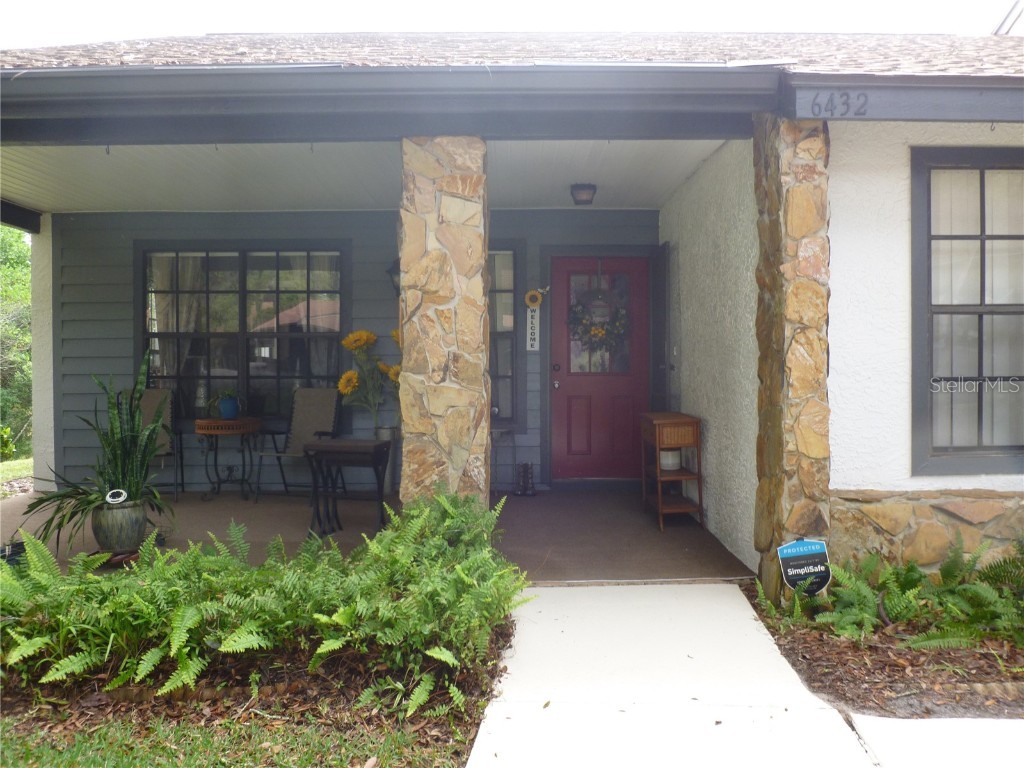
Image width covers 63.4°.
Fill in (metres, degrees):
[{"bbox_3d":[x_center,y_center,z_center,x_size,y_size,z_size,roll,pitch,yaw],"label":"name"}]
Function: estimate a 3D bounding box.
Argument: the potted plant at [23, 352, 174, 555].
[{"bbox_3d":[-2.489,0.418,5.004,0.920,1.210,0.800,0,2,0],"label":"potted plant"}]

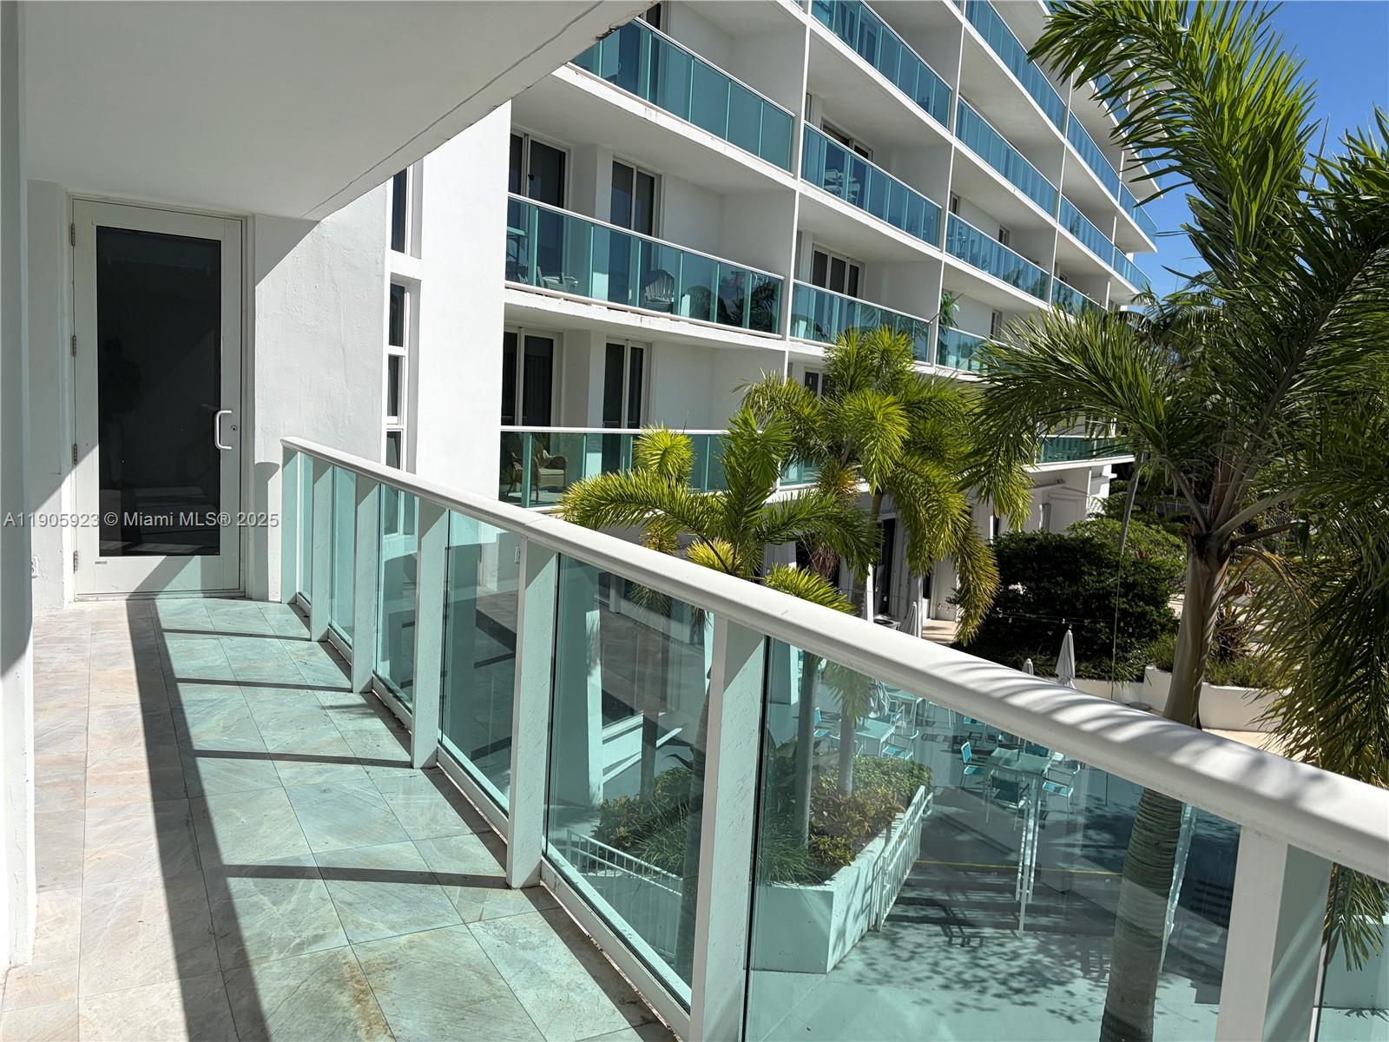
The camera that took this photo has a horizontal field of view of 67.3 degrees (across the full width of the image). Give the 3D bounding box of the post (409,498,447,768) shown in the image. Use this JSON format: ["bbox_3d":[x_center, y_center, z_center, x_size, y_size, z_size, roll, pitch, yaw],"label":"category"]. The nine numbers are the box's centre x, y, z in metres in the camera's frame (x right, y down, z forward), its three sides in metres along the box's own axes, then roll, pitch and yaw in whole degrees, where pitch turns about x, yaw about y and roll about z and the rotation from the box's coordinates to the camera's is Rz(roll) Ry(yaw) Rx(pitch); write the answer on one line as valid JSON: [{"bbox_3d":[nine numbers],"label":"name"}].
[{"bbox_3d":[-1.022,0.427,4.048,0.110,1.050,0.048,0,7,-30],"label":"post"}]

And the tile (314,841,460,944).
[{"bbox_3d":[-0.903,1.078,3.052,0.305,0.014,0.602,0,7,-30],"label":"tile"}]

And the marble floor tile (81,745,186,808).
[{"bbox_3d":[-2.027,0.926,3.786,0.307,0.014,0.602,0,7,-30],"label":"marble floor tile"}]

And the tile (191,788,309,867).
[{"bbox_3d":[-1.460,1.000,3.413,0.309,0.010,0.604,0,7,-30],"label":"tile"}]

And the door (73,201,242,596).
[{"bbox_3d":[-3.438,-0.748,6.721,0.938,2.436,0.050,0,7,-30],"label":"door"}]

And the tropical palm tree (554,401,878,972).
[{"bbox_3d":[0.081,2.085,10.940,3.200,6.350,3.200,4,6,1],"label":"tropical palm tree"}]

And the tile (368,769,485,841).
[{"bbox_3d":[-0.945,1.004,3.715,0.278,0.014,0.602,0,7,-30],"label":"tile"}]

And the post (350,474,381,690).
[{"bbox_3d":[-1.565,0.297,4.963,0.091,1.049,0.060,0,7,-30],"label":"post"}]

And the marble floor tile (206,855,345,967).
[{"bbox_3d":[-1.167,1.072,2.894,0.309,0.010,0.594,0,7,-30],"label":"marble floor tile"}]

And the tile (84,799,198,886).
[{"bbox_3d":[-1.732,1.000,3.267,0.307,0.014,0.602,0,7,-30],"label":"tile"}]

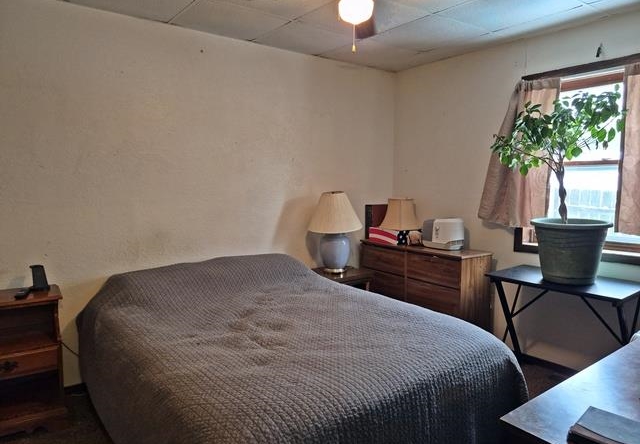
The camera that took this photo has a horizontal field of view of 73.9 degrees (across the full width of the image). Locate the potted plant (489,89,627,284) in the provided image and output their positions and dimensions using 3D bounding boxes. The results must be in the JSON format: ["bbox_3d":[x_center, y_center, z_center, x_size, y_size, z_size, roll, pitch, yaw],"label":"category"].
[{"bbox_3d":[1.495,-0.224,2.690,0.620,1.175,0.740,-5,8,-37],"label":"potted plant"}]

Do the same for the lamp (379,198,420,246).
[{"bbox_3d":[0.728,-0.004,3.815,0.380,0.410,0.380,-5,8,-37],"label":"lamp"}]

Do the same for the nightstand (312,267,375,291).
[{"bbox_3d":[0.124,0.706,3.561,0.480,0.595,0.390,-5,8,-37],"label":"nightstand"}]

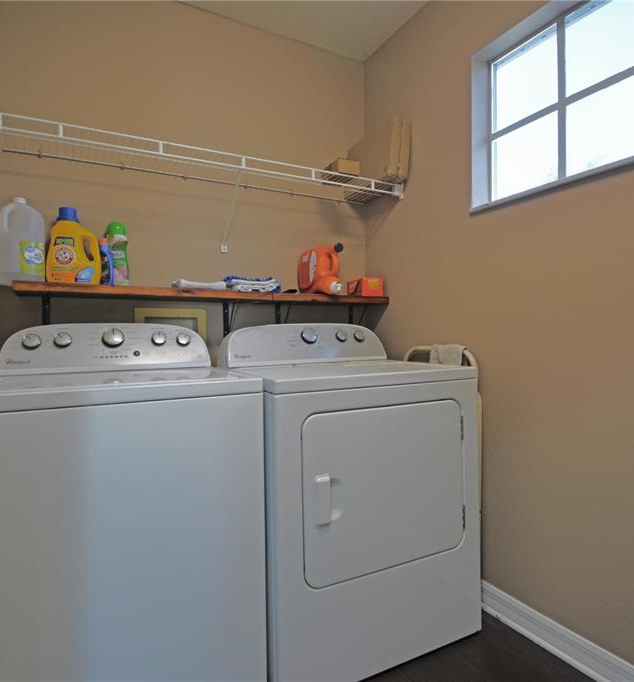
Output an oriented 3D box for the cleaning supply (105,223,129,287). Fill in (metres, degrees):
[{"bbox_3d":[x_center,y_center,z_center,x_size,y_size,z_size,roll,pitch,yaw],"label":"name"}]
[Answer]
[{"bbox_3d":[-0.771,-0.326,1.638,0.088,0.247,0.070,-1,0,-32],"label":"cleaning supply"}]

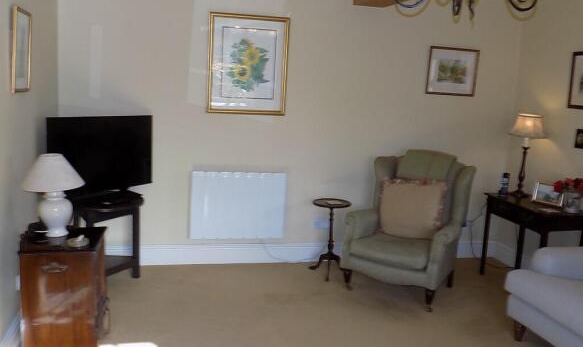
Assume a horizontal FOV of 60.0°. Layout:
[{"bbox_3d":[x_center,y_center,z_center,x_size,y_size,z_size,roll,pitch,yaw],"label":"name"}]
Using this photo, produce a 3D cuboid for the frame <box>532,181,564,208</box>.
[{"bbox_3d":[2.093,0.172,4.112,0.079,0.162,0.250,-1,10,-27],"label":"frame"}]

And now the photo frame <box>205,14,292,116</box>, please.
[{"bbox_3d":[-0.343,-0.876,4.090,0.644,0.798,0.029,1,9,-13],"label":"photo frame"}]

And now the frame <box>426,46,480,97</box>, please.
[{"bbox_3d":[1.447,-0.904,4.501,0.483,0.410,0.026,1,9,-13],"label":"frame"}]

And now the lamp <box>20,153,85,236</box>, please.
[{"bbox_3d":[-1.273,0.113,2.726,0.303,0.446,0.303,1,9,-13],"label":"lamp"}]

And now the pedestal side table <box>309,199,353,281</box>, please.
[{"bbox_3d":[0.318,0.534,4.172,0.329,0.608,0.329,3,8,0],"label":"pedestal side table"}]

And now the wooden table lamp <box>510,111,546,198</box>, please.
[{"bbox_3d":[1.998,-0.150,4.338,0.307,0.708,0.307,1,9,-13],"label":"wooden table lamp"}]

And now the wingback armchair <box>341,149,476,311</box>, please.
[{"bbox_3d":[0.921,0.372,3.936,0.801,1.065,0.815,9,10,32],"label":"wingback armchair"}]

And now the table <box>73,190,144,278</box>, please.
[{"bbox_3d":[-1.400,0.507,3.734,0.558,0.601,0.601,8,10,28],"label":"table"}]

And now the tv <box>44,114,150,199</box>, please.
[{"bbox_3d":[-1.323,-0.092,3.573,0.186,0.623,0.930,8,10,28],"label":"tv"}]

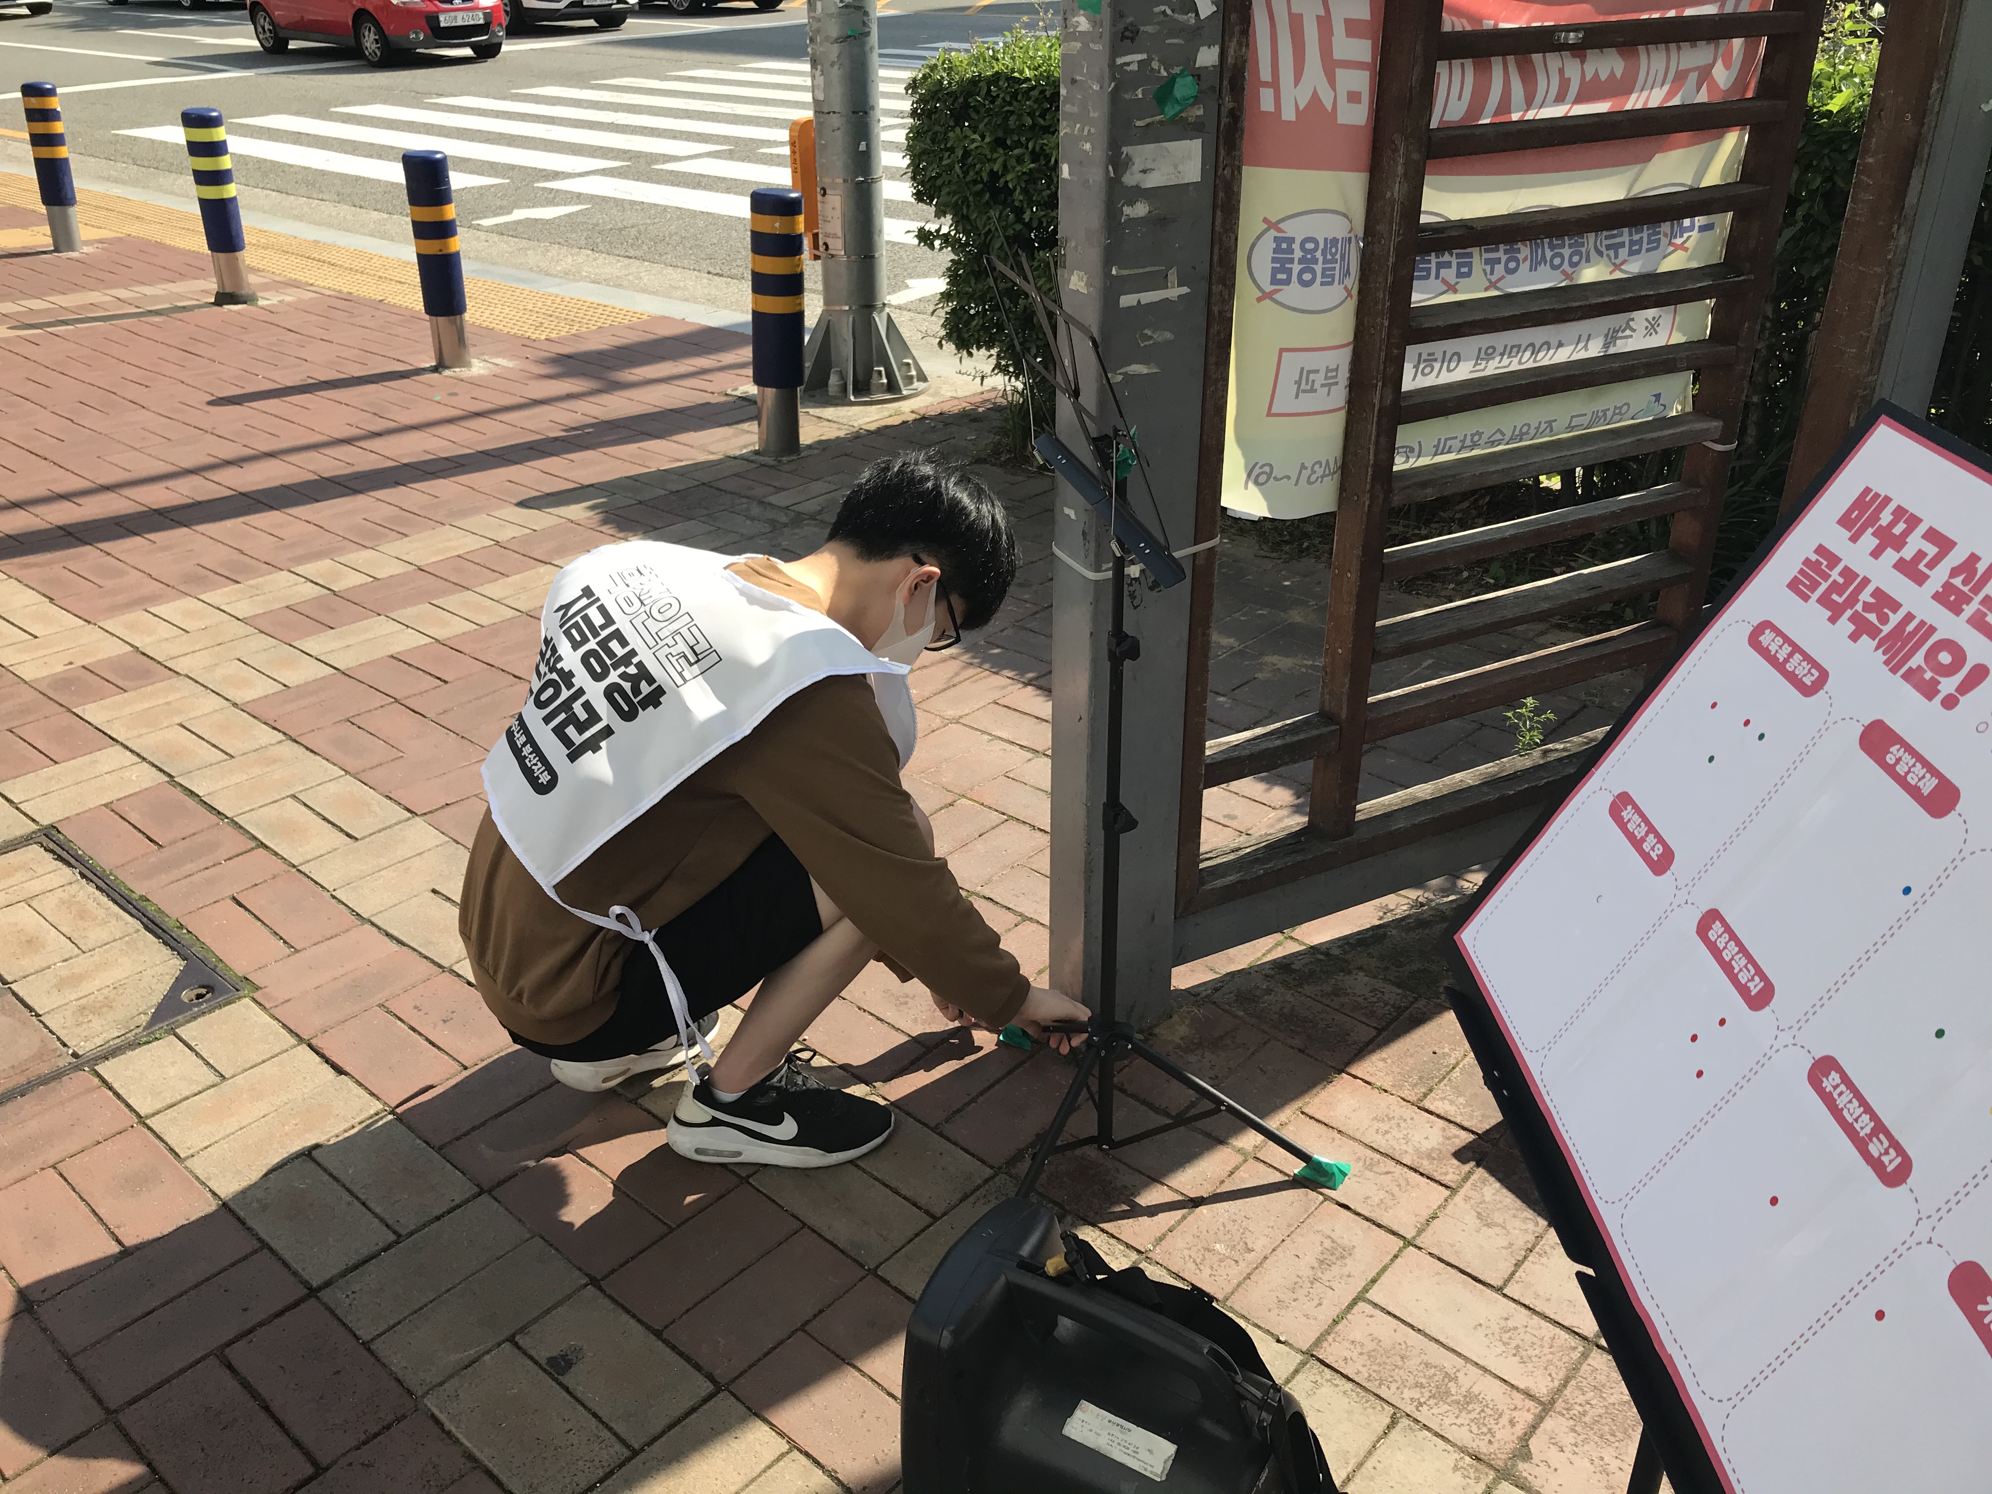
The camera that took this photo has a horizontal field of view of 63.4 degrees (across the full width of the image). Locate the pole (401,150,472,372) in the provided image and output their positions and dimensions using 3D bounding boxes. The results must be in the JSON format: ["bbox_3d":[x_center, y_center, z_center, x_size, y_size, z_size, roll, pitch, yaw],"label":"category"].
[{"bbox_3d":[-2.043,-1.782,5.922,0.156,0.750,0.156,-8,28,-17],"label":"pole"}]

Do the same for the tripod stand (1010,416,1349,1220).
[{"bbox_3d":[0.137,0.072,1.948,0.510,1.020,0.510,-7,27,-12],"label":"tripod stand"}]

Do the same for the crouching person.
[{"bbox_3d":[-0.282,0.085,2.045,0.800,0.905,0.500,-5,27,-10],"label":"crouching person"}]

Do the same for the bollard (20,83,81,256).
[{"bbox_3d":[-4.717,-2.893,8.072,0.156,0.782,0.156,-11,30,-27],"label":"bollard"}]

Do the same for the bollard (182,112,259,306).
[{"bbox_3d":[-3.350,-2.326,6.955,0.156,0.782,0.156,-10,29,-22],"label":"bollard"}]

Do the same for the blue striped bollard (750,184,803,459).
[{"bbox_3d":[-0.663,-1.283,4.914,0.157,0.777,0.157,-1,27,-7],"label":"blue striped bollard"}]

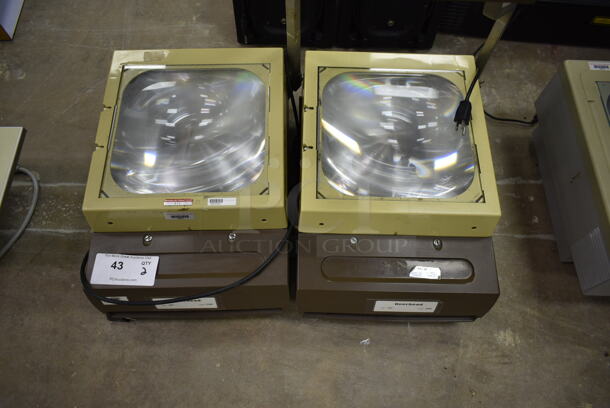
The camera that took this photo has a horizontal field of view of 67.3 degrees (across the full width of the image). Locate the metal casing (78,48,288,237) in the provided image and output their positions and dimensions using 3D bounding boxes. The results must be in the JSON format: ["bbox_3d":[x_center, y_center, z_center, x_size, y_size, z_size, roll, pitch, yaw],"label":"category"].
[{"bbox_3d":[-0.203,-0.131,0.855,0.333,0.062,0.351,-1,65,-1],"label":"metal casing"}]

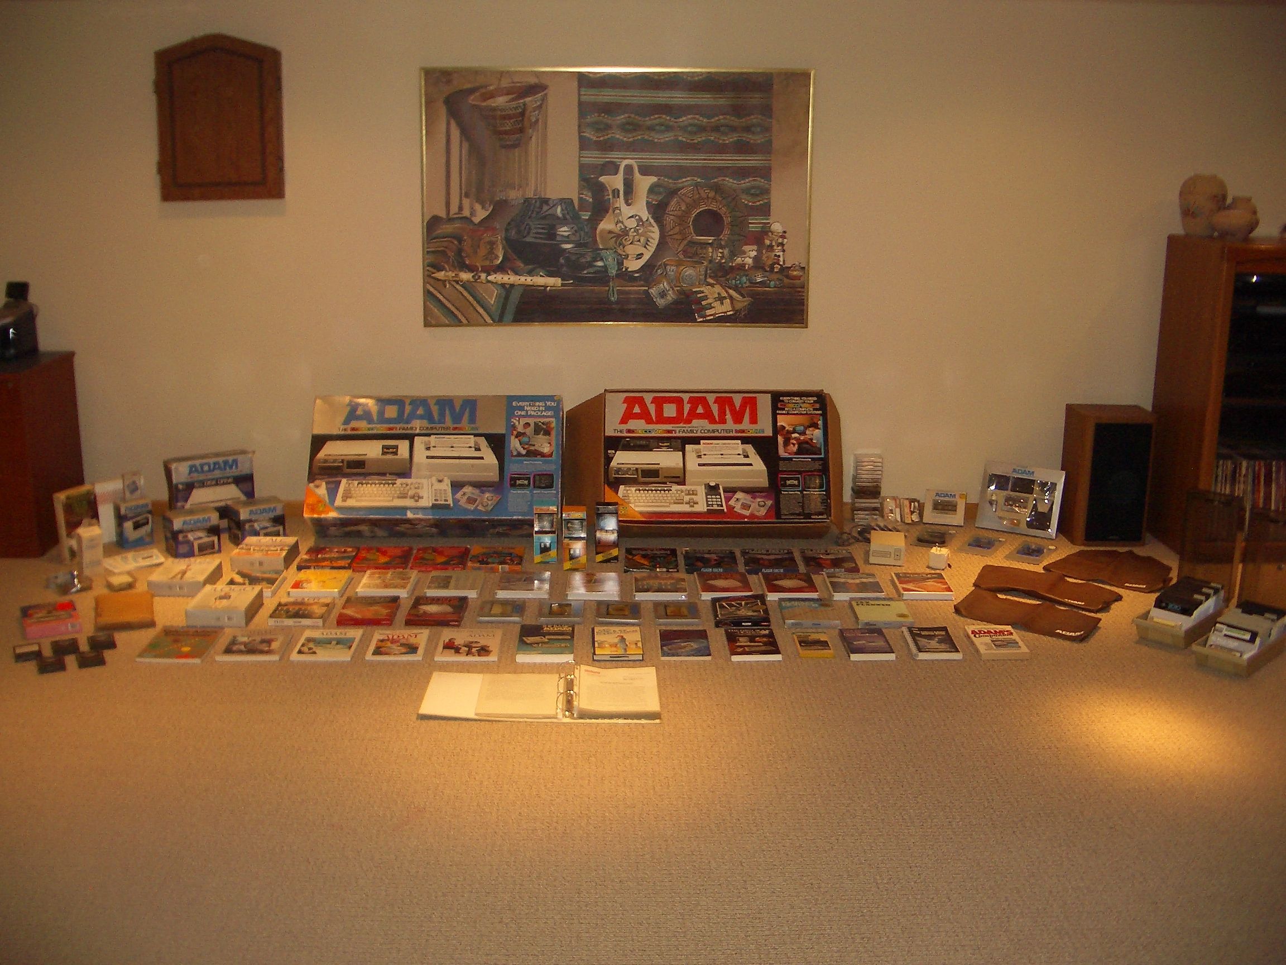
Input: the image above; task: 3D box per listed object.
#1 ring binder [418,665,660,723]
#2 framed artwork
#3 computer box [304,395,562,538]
[{"bbox_3d":[-0.275,0.557,3.501,0.636,0.060,0.282,0,14,-2],"label":"ring binder"},{"bbox_3d":[-0.098,-1.080,4.965,1.468,0.973,0.030,0,14,-2],"label":"framed artwork"},{"bbox_3d":[-0.782,-0.058,4.970,0.951,0.494,0.230,0,-21,-2],"label":"computer box"}]

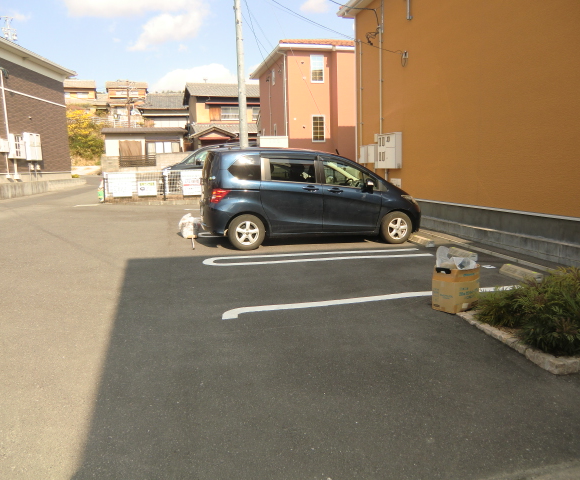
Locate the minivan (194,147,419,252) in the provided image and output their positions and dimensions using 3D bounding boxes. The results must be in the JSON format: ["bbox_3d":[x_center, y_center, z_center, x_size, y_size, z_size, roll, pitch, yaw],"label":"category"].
[{"bbox_3d":[0.470,-0.835,8.200,4.200,1.720,1.700,-2,10,-17],"label":"minivan"}]

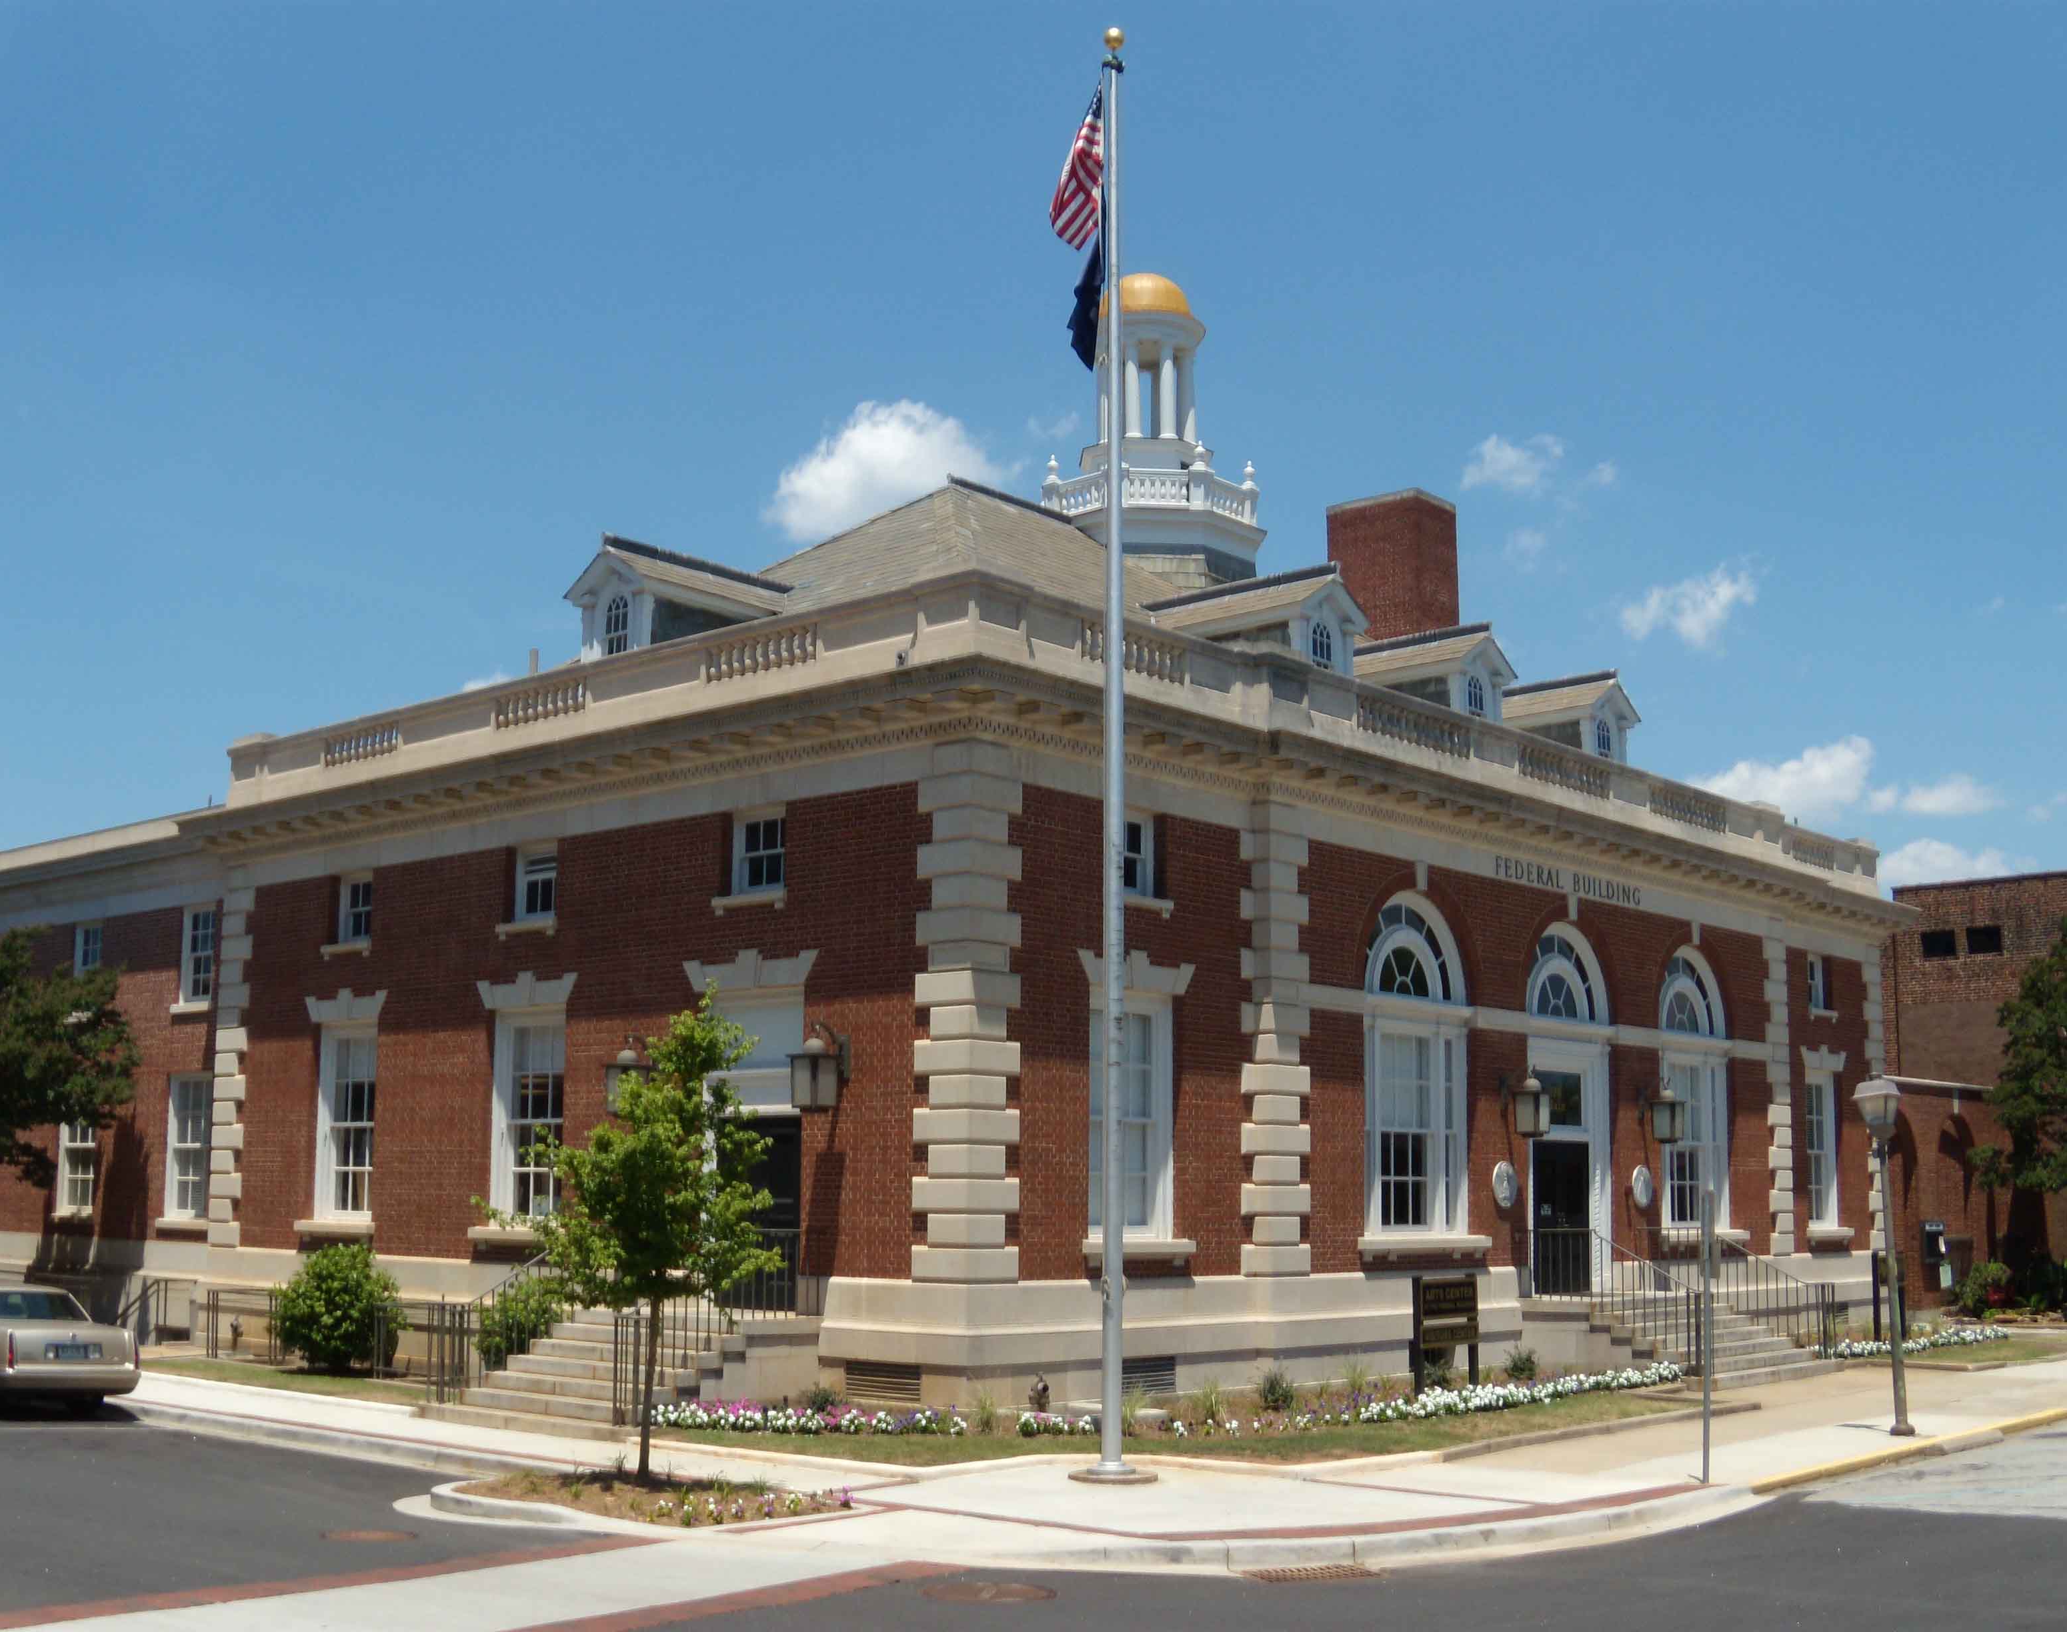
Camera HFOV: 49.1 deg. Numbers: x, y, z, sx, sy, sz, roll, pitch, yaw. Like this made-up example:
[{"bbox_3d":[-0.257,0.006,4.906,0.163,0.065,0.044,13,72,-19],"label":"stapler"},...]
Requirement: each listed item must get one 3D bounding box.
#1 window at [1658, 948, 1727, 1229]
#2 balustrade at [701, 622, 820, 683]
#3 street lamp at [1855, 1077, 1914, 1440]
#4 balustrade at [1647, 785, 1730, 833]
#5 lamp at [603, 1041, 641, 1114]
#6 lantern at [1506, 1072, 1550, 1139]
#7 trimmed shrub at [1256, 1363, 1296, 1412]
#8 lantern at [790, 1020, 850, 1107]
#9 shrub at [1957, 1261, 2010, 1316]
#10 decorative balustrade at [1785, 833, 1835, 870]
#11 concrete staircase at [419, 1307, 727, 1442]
[{"bbox_3d":[9.745,4.024,33.718,0.220,4.180,2.300,-8,-13,41],"label":"window"},{"bbox_3d":[-3.028,-1.797,25.009,1.860,0.430,0.200,-8,-13,41],"label":"balustrade"},{"bbox_3d":[8.614,4.380,22.805,0.430,3.650,0.430,-8,-13,41],"label":"street lamp"},{"bbox_3d":[9.815,-0.101,33.797,0.240,0.420,2.620,-8,-13,41],"label":"balustrade"},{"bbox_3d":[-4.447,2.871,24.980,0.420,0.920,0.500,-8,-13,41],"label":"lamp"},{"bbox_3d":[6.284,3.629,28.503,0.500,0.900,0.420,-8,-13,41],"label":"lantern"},{"bbox_3d":[2.457,5.764,22.959,0.420,0.480,0.420,1,-10,0],"label":"trimmed shrub"},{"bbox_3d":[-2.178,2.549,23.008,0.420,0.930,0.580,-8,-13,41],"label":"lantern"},{"bbox_3d":[16.592,8.263,39.560,0.920,0.930,0.950,-8,-13,41],"label":"shrub"},{"bbox_3d":[13.212,0.621,38.369,0.240,0.410,1.820,-8,-13,41],"label":"decorative balustrade"},{"bbox_3d":[-4.282,5.424,22.110,3.000,1.040,1.900,-8,-13,41],"label":"concrete staircase"}]

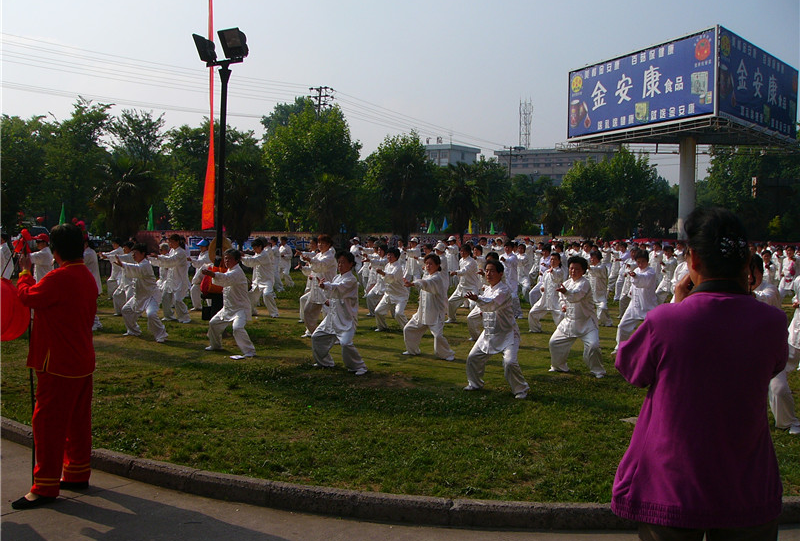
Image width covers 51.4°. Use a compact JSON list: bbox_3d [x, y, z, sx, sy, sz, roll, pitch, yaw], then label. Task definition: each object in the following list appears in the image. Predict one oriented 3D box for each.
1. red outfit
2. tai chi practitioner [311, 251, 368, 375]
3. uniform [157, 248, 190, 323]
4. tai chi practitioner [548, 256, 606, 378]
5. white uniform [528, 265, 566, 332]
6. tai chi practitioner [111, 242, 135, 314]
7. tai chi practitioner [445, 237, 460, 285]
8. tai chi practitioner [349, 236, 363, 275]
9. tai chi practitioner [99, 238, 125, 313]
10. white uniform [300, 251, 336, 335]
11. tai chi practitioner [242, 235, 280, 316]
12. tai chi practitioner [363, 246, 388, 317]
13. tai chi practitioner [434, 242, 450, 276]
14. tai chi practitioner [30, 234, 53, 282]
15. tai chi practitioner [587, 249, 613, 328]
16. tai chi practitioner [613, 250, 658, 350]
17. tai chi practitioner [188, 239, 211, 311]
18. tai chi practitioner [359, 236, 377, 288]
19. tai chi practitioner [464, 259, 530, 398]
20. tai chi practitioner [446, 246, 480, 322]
[{"bbox_3d":[-2.010,0.620,4.880,0.460,1.320,0.470,1,2,15],"label":"red outfit"},{"bbox_3d":[-0.684,0.466,9.400,0.740,1.351,0.720,-1,3,-38],"label":"tai chi practitioner"},{"bbox_3d":[-3.709,0.214,13.617,0.550,1.248,0.600,-1,3,-34],"label":"uniform"},{"bbox_3d":[1.958,0.490,9.172,0.680,1.312,0.570,0,3,-28],"label":"tai chi practitioner"},{"bbox_3d":[2.279,0.440,13.024,0.620,1.037,0.550,4,4,44],"label":"white uniform"},{"bbox_3d":[-5.054,0.171,15.200,0.680,1.360,0.600,0,2,-20],"label":"tai chi practitioner"},{"bbox_3d":[1.686,-0.276,26.700,0.500,1.620,0.520,0,2,-22],"label":"tai chi practitioner"},{"bbox_3d":[-1.498,-0.347,28.000,0.480,1.600,0.500,0,2,-10],"label":"tai chi practitioner"},{"bbox_3d":[-6.202,-0.022,18.000,0.680,1.385,0.620,-1,3,-38],"label":"tai chi practitioner"},{"bbox_3d":[-1.188,0.308,12.125,0.550,1.286,0.620,-2,4,-40],"label":"white uniform"},{"bbox_3d":[-2.728,0.126,16.142,0.700,1.554,0.750,-1,3,-31],"label":"tai chi practitioner"},{"bbox_3d":[-0.344,0.182,14.673,0.680,1.317,0.570,0,3,-25],"label":"tai chi practitioner"},{"bbox_3d":[0.898,0.164,17.560,0.600,1.509,0.650,0,3,-28],"label":"tai chi practitioner"},{"bbox_3d":[-6.025,0.077,13.936,0.750,1.393,0.600,0,3,-20],"label":"tai chi practitioner"},{"bbox_3d":[3.791,0.326,15.961,0.600,1.440,0.750,-1,3,-37],"label":"tai chi practitioner"},{"bbox_3d":[3.048,0.411,10.626,0.600,1.359,0.650,-2,4,-44],"label":"tai chi practitioner"},{"bbox_3d":[-3.583,0.097,15.160,0.720,1.324,0.580,0,3,-20],"label":"tai chi practitioner"},{"bbox_3d":[-1.012,-0.283,26.300,0.600,1.600,0.520,0,2,-22],"label":"tai chi practitioner"},{"bbox_3d":[0.945,0.541,8.062,0.630,1.296,0.700,-2,4,-45],"label":"tai chi practitioner"},{"bbox_3d":[1.214,0.245,15.654,0.750,1.507,0.750,-1,3,-31],"label":"tai chi practitioner"}]

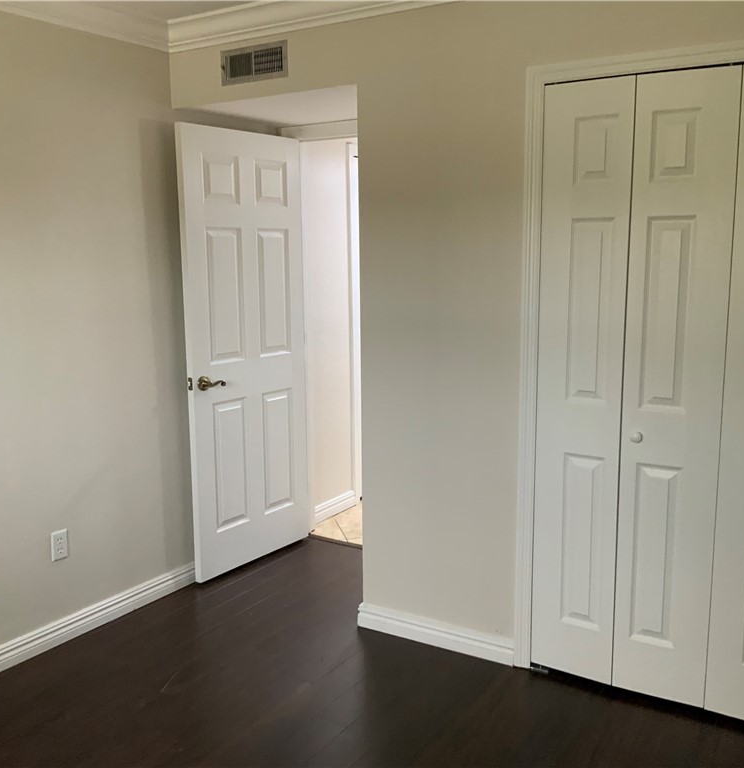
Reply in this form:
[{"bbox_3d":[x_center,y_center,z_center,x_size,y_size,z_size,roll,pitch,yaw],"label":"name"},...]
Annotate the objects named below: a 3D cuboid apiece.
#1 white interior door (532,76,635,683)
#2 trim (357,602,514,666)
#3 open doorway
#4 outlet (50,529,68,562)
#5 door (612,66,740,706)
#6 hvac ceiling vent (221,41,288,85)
[{"bbox_3d":[0.706,0.030,2.892,0.293,2.006,0.040,6,11,33],"label":"white interior door"},{"bbox_3d":[0.233,0.965,3.314,0.674,0.100,0.018,6,11,33],"label":"trim"},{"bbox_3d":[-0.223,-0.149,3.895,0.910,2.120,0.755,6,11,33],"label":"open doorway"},{"bbox_3d":[-1.221,0.634,3.364,0.010,0.114,0.072,6,11,33],"label":"outlet"},{"bbox_3d":[0.959,0.054,2.730,0.301,2.006,0.040,6,11,33],"label":"door"},{"bbox_3d":[-0.472,-1.272,3.409,0.346,0.137,0.024,6,11,33],"label":"hvac ceiling vent"}]

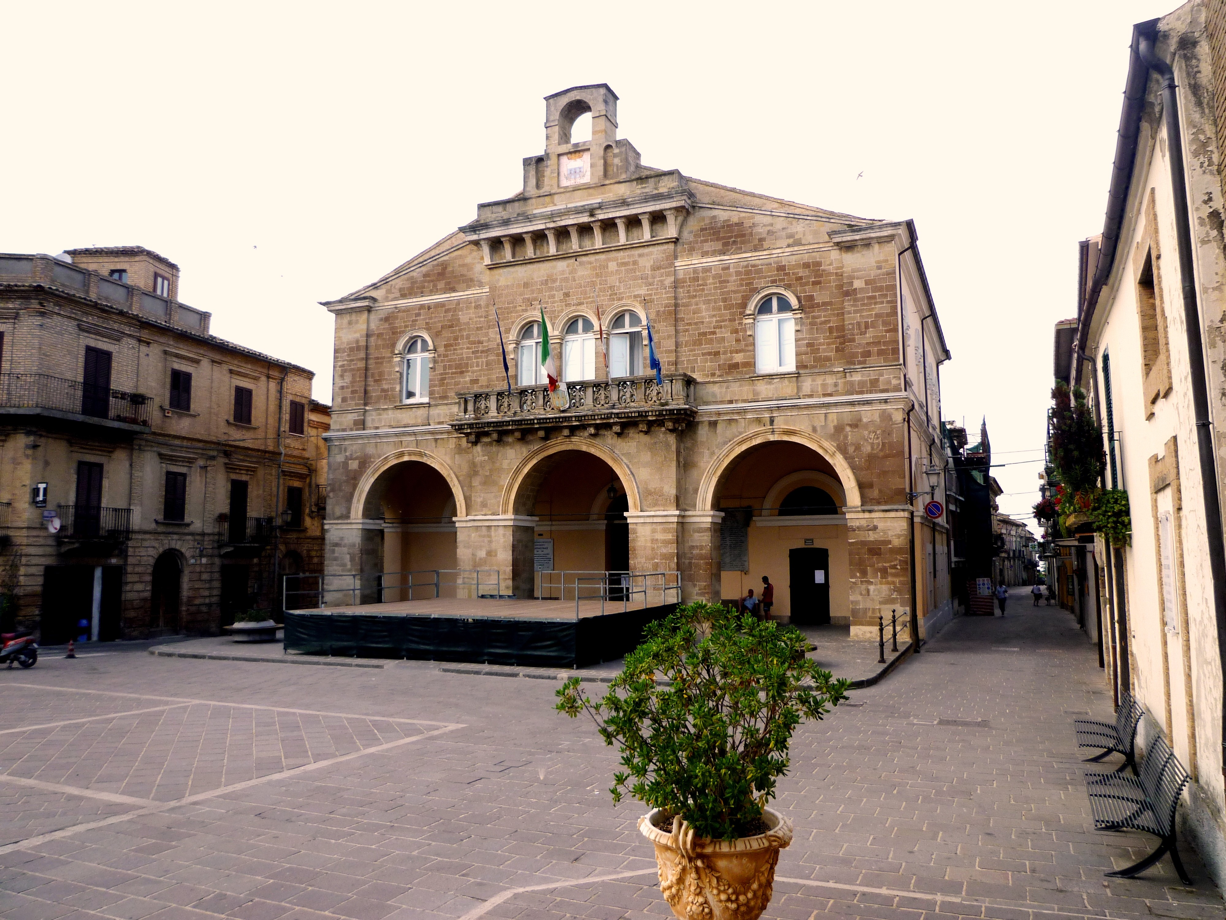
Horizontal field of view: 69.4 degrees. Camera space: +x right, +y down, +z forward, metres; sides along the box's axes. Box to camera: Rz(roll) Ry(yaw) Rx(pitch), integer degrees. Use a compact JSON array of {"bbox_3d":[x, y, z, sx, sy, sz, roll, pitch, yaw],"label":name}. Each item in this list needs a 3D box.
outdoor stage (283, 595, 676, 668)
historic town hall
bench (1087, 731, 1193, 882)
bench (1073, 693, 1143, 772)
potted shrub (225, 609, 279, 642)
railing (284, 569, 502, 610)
[{"bbox_3d":[-3.684,5.168,27.433,9.469,1.225,7.728,-3,-7,23],"label":"outdoor stage"},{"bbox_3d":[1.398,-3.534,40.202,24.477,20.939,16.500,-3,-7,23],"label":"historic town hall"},{"bbox_3d":[4.564,2.987,7.736,0.689,0.845,1.843,-3,-7,25],"label":"bench"},{"bbox_3d":[5.854,3.268,10.448,0.669,0.845,1.804,-3,-7,25],"label":"bench"},{"bbox_3d":[-11.652,5.358,28.849,1.963,0.937,1.963,2,-6,-22],"label":"potted shrub"},{"bbox_3d":[-6.843,4.217,28.910,2.641,1.000,7.728,-3,-7,23],"label":"railing"}]

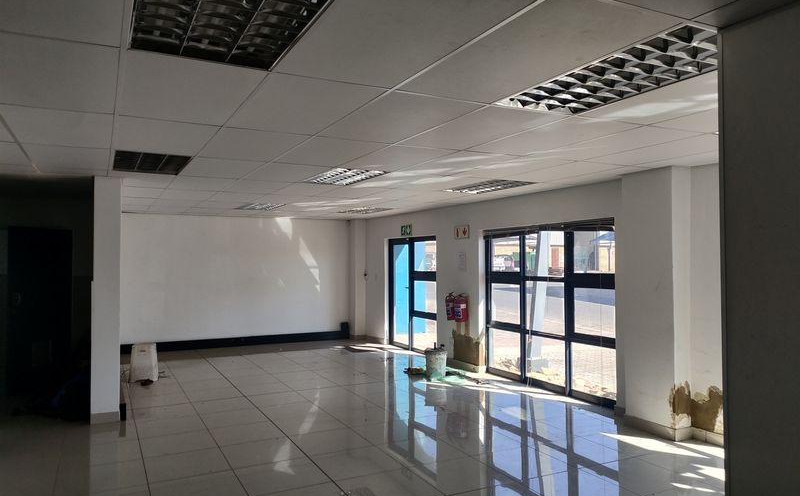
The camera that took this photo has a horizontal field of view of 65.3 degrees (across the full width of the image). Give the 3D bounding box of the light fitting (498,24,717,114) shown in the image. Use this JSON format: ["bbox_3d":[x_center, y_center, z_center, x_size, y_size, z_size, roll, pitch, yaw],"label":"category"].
[{"bbox_3d":[1.021,-0.816,2.942,0.600,0.080,1.250,1,-1,-26],"label":"light fitting"}]

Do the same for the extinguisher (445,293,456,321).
[{"bbox_3d":[0.767,0.883,9.419,0.180,0.420,0.170,0,-1,0],"label":"extinguisher"}]

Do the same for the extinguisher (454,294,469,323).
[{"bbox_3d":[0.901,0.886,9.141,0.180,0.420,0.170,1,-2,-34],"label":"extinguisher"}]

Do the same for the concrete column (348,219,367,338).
[{"bbox_3d":[-0.858,0.649,12.967,0.250,2.450,0.300,1,-1,-26],"label":"concrete column"}]

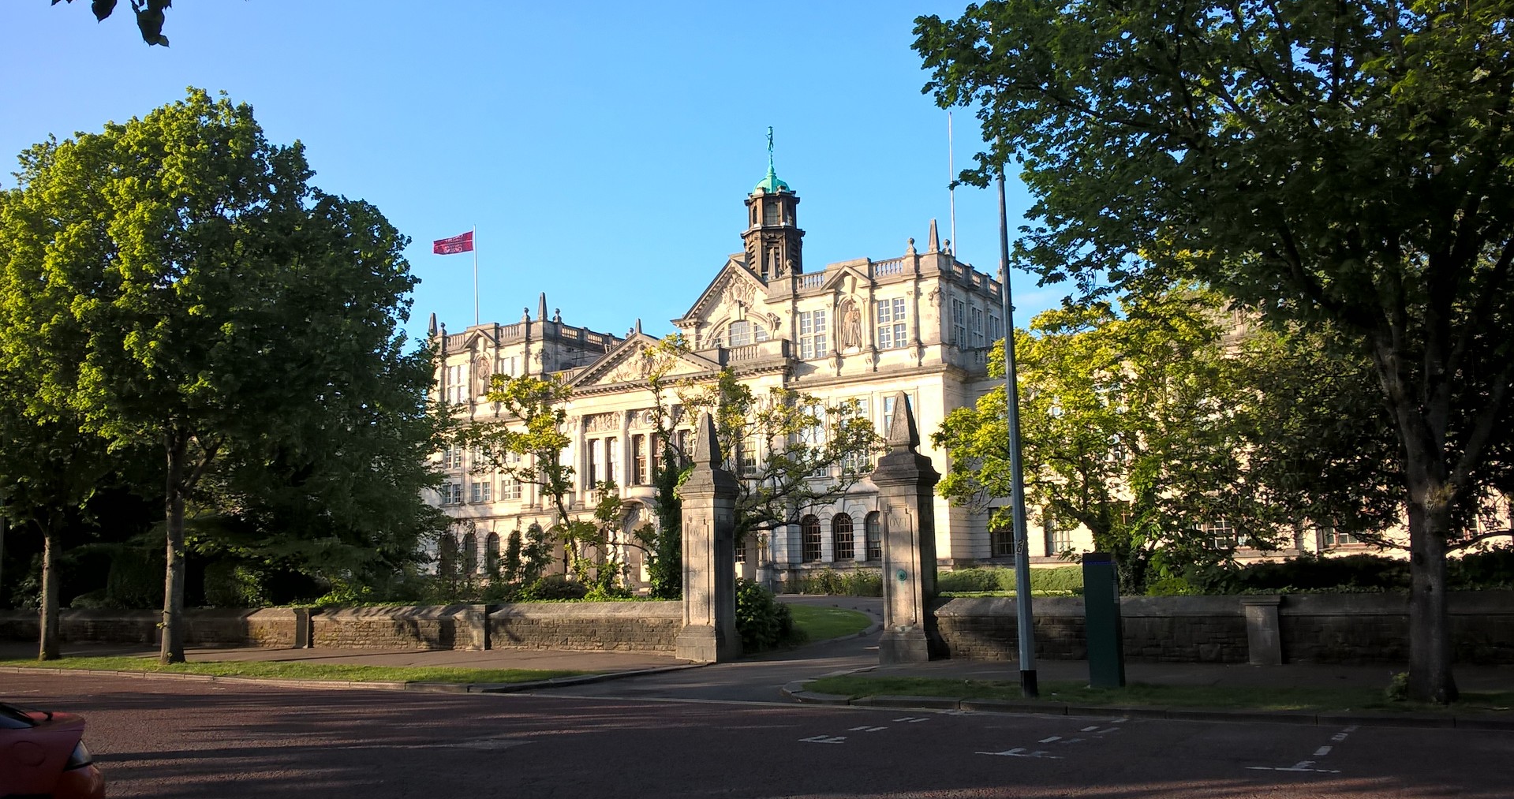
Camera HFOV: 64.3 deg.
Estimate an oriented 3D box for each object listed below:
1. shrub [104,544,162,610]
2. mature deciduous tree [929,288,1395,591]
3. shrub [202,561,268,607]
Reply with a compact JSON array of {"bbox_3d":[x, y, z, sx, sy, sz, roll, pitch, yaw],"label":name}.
[{"bbox_3d":[-18.697,5.865,36.100,1.900,2.750,1.900,-6,-9,31],"label":"shrub"},{"bbox_3d":[8.714,1.317,25.540,9.700,7.400,8.600,-6,-9,31],"label":"mature deciduous tree"},{"bbox_3d":[-14.691,5.676,33.890,1.900,2.300,1.900,-6,-9,31],"label":"shrub"}]

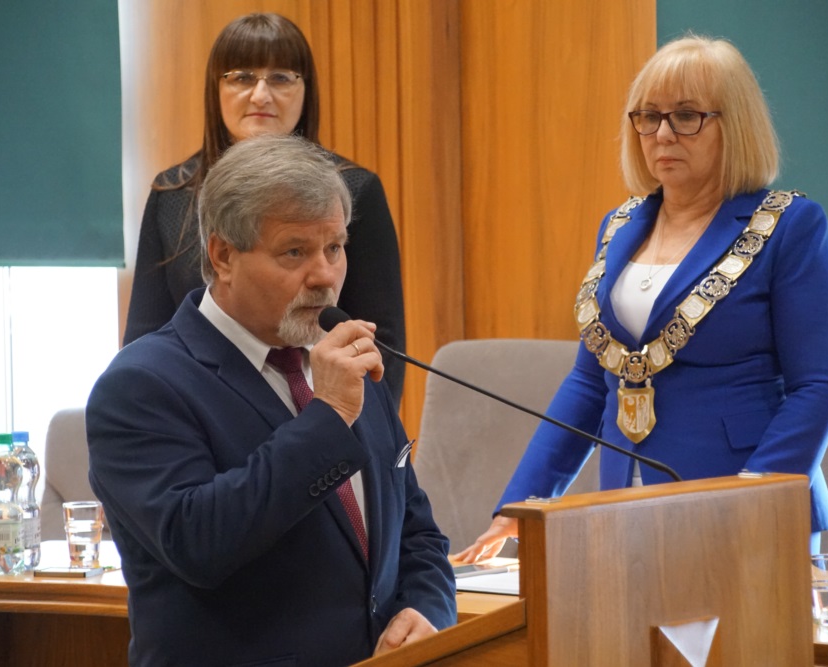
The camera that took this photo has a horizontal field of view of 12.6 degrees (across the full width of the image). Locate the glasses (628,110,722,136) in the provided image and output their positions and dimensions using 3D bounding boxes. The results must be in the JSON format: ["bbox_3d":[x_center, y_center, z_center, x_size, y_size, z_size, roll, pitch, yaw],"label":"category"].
[{"bbox_3d":[0.439,-0.339,5.991,0.140,0.043,0.143,2,5,31],"label":"glasses"}]

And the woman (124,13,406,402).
[{"bbox_3d":[-0.253,0.269,6.519,0.490,1.650,0.310,-1,4,2],"label":"woman"}]

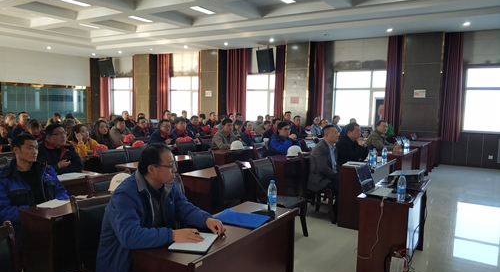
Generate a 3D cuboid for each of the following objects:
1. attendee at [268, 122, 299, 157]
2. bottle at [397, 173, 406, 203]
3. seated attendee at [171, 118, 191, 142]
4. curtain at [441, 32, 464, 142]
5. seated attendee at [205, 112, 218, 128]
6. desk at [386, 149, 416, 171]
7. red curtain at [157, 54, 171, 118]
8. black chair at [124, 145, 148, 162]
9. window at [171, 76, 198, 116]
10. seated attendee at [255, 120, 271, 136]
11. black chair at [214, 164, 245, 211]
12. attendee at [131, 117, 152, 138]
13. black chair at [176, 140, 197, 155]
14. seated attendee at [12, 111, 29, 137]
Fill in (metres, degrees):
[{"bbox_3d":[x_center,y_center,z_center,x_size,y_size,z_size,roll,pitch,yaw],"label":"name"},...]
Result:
[{"bbox_3d":[0.612,0.402,6.553,0.680,1.240,0.540,4,6,32],"label":"attendee"},{"bbox_3d":[1.264,0.433,3.229,0.067,0.232,0.067,4,5,32],"label":"bottle"},{"bbox_3d":[-1.366,0.247,8.038,0.680,1.220,0.520,4,6,32],"label":"seated attendee"},{"bbox_3d":[5.273,-1.234,10.103,0.420,2.850,0.200,4,6,32],"label":"curtain"},{"bbox_3d":[-1.106,-0.058,11.532,0.680,1.250,0.520,4,6,32],"label":"seated attendee"},{"bbox_3d":[2.577,0.655,6.907,0.465,0.770,1.210,4,6,32],"label":"desk"},{"bbox_3d":[-3.418,-1.832,15.467,0.500,2.850,0.200,4,6,32],"label":"red curtain"},{"bbox_3d":[-1.508,0.609,5.826,0.580,0.930,0.460,4,6,32],"label":"black chair"},{"bbox_3d":[-2.654,-1.569,15.896,1.650,1.750,0.140,4,5,32],"label":"window"},{"bbox_3d":[0.302,0.141,10.586,0.800,1.160,0.520,4,5,32],"label":"seated attendee"},{"bbox_3d":[0.007,0.778,4.141,0.580,0.930,0.460,4,6,32],"label":"black chair"},{"bbox_3d":[-2.263,0.217,8.260,0.760,1.230,0.550,4,6,32],"label":"attendee"},{"bbox_3d":[-0.884,0.549,6.489,0.550,0.930,0.470,4,5,32],"label":"black chair"},{"bbox_3d":[-5.242,0.074,9.349,0.750,1.270,0.520,4,6,32],"label":"seated attendee"}]

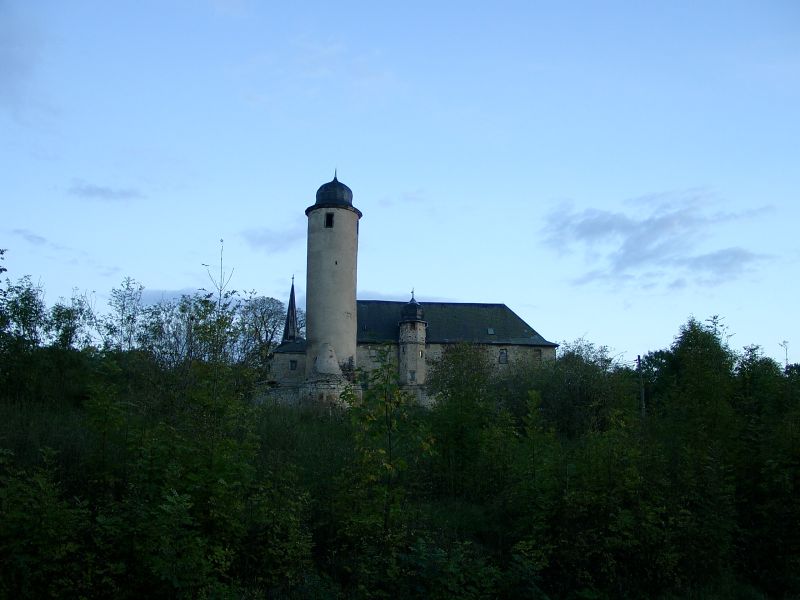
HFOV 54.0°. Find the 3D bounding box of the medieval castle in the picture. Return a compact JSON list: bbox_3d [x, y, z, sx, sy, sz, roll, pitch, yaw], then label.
[{"bbox_3d":[2.090,-0.280,120.690,43.400,32.200,21.500,1,-7,-7],"label":"medieval castle"}]

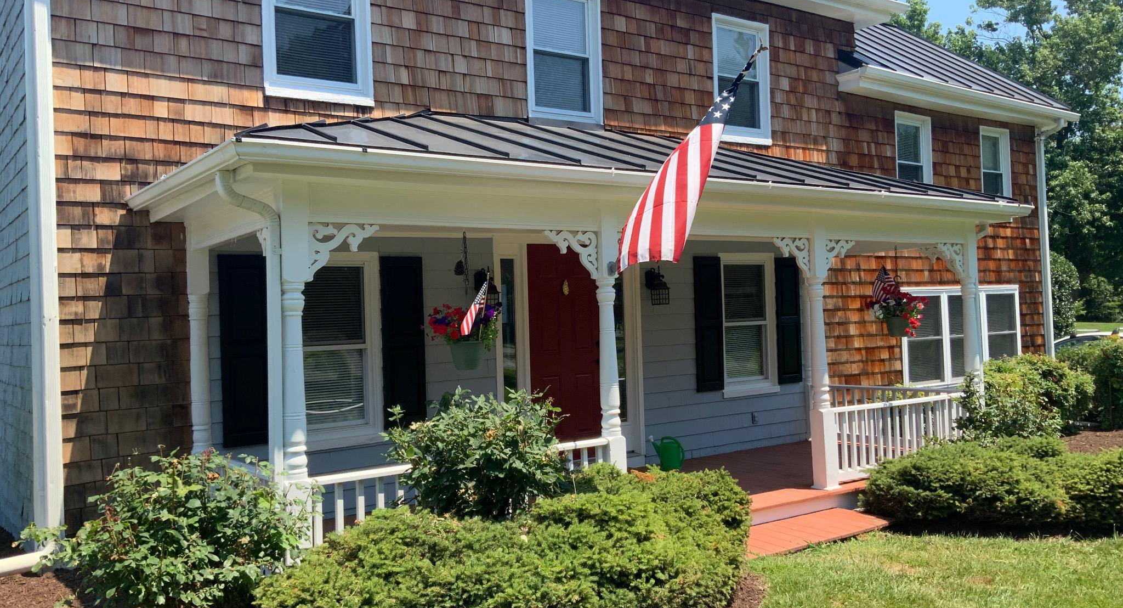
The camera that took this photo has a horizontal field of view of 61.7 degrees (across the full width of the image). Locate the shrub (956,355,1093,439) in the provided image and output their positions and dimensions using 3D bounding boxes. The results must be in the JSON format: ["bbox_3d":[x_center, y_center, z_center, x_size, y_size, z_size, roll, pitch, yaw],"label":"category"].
[{"bbox_3d":[5.008,1.137,10.200,1.500,1.100,1.350,-1,-1,-35],"label":"shrub"}]

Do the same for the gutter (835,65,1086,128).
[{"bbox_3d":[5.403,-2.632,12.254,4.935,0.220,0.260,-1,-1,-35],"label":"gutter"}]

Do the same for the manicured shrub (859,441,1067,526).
[{"bbox_3d":[3.436,1.466,8.000,1.900,0.550,1.350,-1,-1,-35],"label":"manicured shrub"}]

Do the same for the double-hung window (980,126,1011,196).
[{"bbox_3d":[5.971,-1.790,12.935,0.713,1.258,0.100,-1,-1,-35],"label":"double-hung window"}]

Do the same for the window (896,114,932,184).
[{"bbox_3d":[4.462,-1.768,11.886,0.742,1.258,0.100,-1,-1,-35],"label":"window"}]

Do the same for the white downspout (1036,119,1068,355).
[{"bbox_3d":[7.048,-0.520,13.461,0.240,4.220,0.270,-1,-1,-35],"label":"white downspout"}]

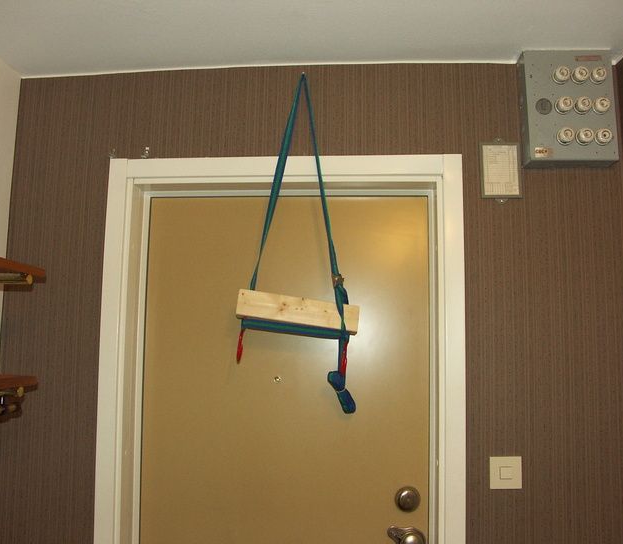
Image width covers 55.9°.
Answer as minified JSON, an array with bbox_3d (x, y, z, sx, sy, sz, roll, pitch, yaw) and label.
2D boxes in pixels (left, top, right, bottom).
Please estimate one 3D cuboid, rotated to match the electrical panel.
[{"bbox_3d":[0.698,-0.445,1.594,0.228,0.307,0.090,0,-6,5],"label":"electrical panel"}]

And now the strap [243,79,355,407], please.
[{"bbox_3d":[-0.038,-0.095,1.613,0.338,0.949,0.085,0,-6,5],"label":"strap"}]

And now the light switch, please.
[{"bbox_3d":[0.511,0.528,1.539,0.082,0.082,0.014,0,-6,5],"label":"light switch"}]

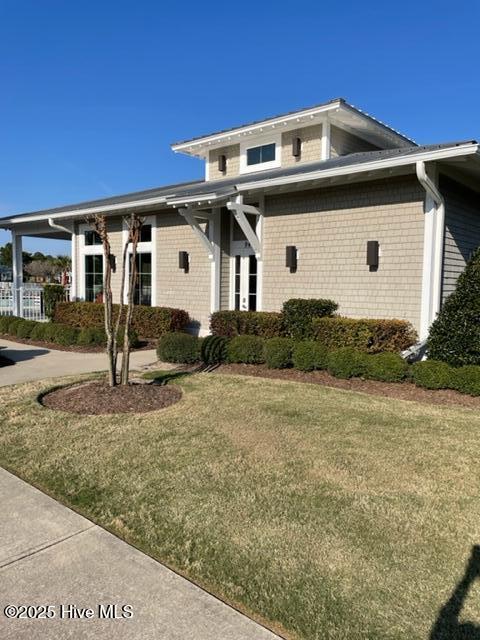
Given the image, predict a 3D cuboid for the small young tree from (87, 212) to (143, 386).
[{"bbox_3d":[-1.862,-0.293,7.118,0.820,2.544,0.650,1,4,0],"label":"small young tree"}]

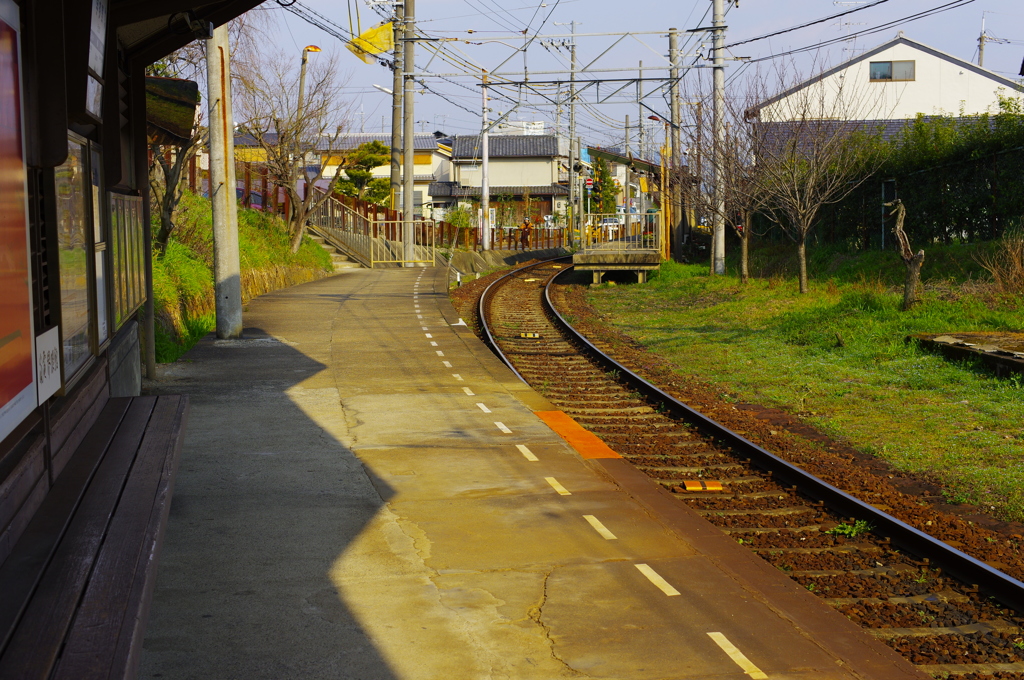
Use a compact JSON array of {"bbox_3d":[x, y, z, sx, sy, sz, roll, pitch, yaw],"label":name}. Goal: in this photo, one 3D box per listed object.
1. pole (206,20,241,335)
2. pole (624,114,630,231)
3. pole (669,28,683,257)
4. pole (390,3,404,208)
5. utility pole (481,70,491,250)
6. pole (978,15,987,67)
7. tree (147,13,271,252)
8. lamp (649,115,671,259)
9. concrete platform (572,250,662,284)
[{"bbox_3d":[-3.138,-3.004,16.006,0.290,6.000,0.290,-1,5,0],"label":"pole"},{"bbox_3d":[7.876,-11.329,101.617,0.260,8.400,0.260,0,5,0],"label":"pole"},{"bbox_3d":[5.141,-6.156,46.162,0.320,7.400,0.320,-2,5,0],"label":"pole"},{"bbox_3d":[-3.576,-7.241,46.135,0.330,8.000,0.330,1,5,0],"label":"pole"},{"bbox_3d":[-0.865,-5.876,48.231,0.260,5.900,0.260,0,5,0],"label":"utility pole"},{"bbox_3d":[20.879,-9.278,65.553,0.400,9.800,0.400,0,5,0],"label":"pole"},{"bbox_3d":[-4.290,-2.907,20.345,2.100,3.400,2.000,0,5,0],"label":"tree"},{"bbox_3d":[4.423,-4.586,44.299,0.680,4.400,0.280,0,5,6],"label":"lamp"},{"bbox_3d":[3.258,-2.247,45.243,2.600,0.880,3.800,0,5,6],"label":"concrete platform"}]

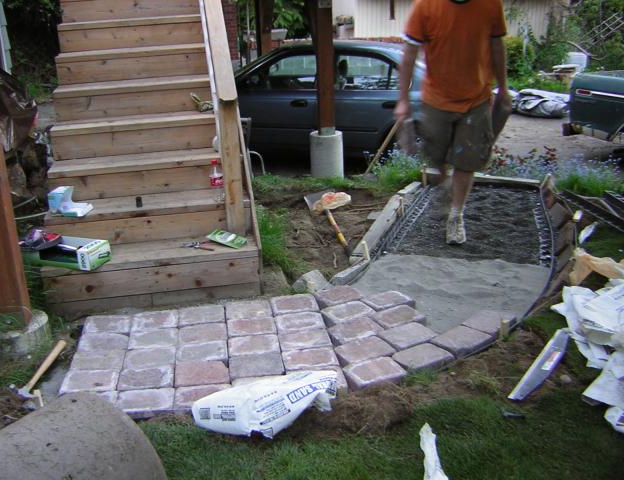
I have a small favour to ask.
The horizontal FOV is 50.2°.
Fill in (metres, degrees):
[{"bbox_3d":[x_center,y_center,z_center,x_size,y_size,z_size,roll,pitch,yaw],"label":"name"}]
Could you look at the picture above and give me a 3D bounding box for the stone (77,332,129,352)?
[{"bbox_3d":[-0.963,0.507,3.115,0.230,0.060,0.164,-2,20,0],"label":"stone"}]

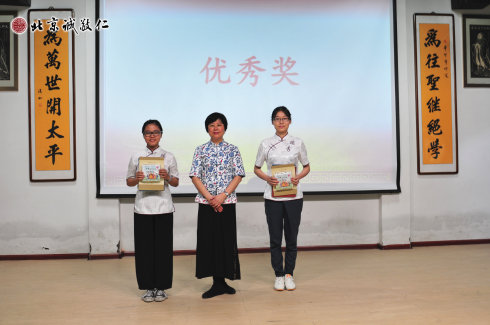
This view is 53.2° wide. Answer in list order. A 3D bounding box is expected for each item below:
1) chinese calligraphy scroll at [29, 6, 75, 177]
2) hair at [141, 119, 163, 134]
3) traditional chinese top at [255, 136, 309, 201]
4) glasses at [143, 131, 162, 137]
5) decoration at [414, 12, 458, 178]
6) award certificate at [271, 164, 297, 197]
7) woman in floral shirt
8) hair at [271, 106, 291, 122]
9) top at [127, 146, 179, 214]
[{"bbox_3d":[-2.381,-0.829,6.050,0.575,2.140,0.030,-1,0,-5],"label":"chinese calligraphy scroll"},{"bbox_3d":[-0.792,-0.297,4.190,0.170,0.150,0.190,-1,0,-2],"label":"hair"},{"bbox_3d":[0.339,0.041,4.420,0.470,0.595,0.270,-1,0,1],"label":"traditional chinese top"},{"bbox_3d":[-0.774,-0.241,4.120,0.142,0.045,0.130,-1,0,-2],"label":"glasses"},{"bbox_3d":[2.531,-0.907,6.480,0.575,2.140,0.030,-1,0,-5],"label":"decoration"},{"bbox_3d":[0.340,0.161,4.250,0.205,0.275,0.025,-1,0,0],"label":"award certificate"},{"bbox_3d":[-0.236,0.367,4.240,0.470,1.585,0.330,-1,0,-1],"label":"woman in floral shirt"},{"bbox_3d":[0.330,-0.426,4.420,0.172,0.155,0.190,-1,0,1],"label":"hair"},{"bbox_3d":[-0.782,0.157,4.160,0.435,0.560,0.270,-1,0,-2],"label":"top"}]

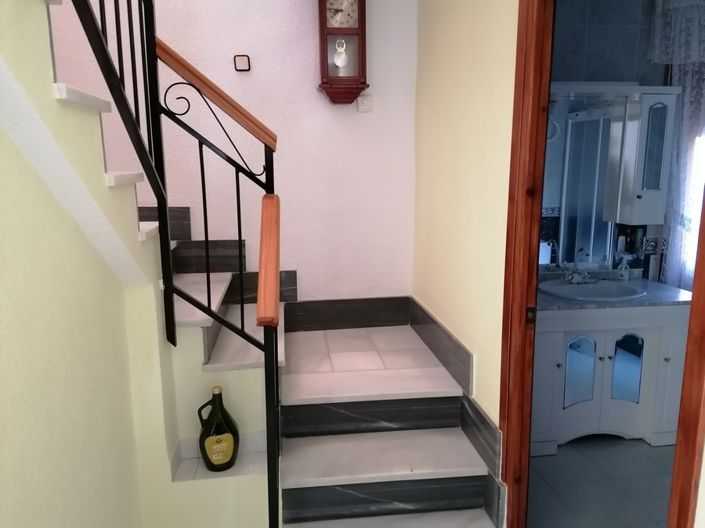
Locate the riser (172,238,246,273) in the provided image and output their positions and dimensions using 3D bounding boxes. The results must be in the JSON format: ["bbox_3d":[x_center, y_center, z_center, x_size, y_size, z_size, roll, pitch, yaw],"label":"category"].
[{"bbox_3d":[-0.796,-0.040,3.071,0.389,0.183,0.022,-2,9,-7],"label":"riser"}]

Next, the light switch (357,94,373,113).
[{"bbox_3d":[0.069,-0.887,3.039,0.086,0.089,0.014,-2,9,-7],"label":"light switch"}]

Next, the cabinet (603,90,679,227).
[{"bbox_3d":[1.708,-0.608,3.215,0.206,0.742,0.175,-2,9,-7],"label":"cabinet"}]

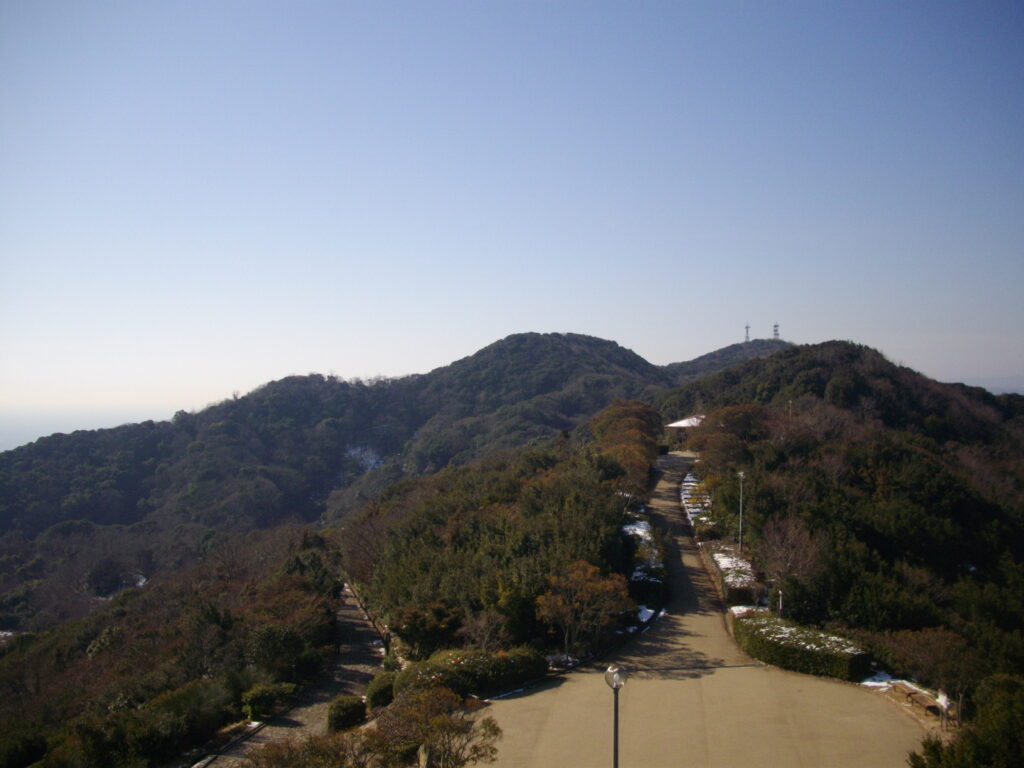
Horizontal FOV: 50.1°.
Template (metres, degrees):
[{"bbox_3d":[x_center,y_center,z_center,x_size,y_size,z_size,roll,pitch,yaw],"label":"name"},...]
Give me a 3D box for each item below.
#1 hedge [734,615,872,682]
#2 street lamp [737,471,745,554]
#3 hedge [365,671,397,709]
[{"bbox_3d":[11.850,10.866,45.007,2.500,1.050,6.500,0,-1,-29],"label":"hedge"},{"bbox_3d":[14.018,8.081,66.932,0.420,5.400,0.420,0,-1,30],"label":"street lamp"},{"bbox_3d":[-4.620,10.786,38.658,1.150,1.100,1.150,0,0,0],"label":"hedge"}]

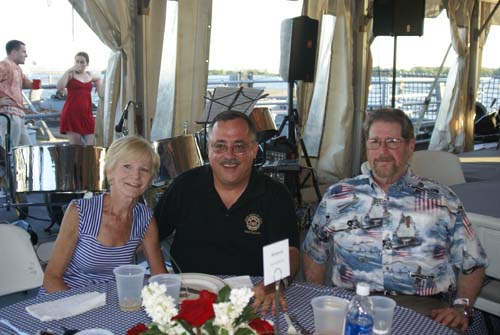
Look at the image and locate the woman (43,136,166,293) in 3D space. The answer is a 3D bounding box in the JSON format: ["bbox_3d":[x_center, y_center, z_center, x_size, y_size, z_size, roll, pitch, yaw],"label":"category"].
[{"bbox_3d":[-0.491,0.493,1.975,0.460,1.190,0.620,-3,10,-19],"label":"woman"}]

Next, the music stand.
[{"bbox_3d":[-0.176,0.013,4.612,0.500,1.290,0.450,-5,10,-26],"label":"music stand"}]

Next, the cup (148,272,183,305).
[{"bbox_3d":[-0.226,0.356,1.570,0.089,0.112,0.089,0,9,0],"label":"cup"}]

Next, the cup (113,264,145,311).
[{"bbox_3d":[-0.335,0.344,1.640,0.089,0.112,0.089,0,9,0],"label":"cup"}]

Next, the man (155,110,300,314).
[{"bbox_3d":[-0.074,0.452,1.948,0.550,1.280,0.660,0,9,-2],"label":"man"}]

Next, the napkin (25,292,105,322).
[{"bbox_3d":[-0.520,0.384,1.669,0.205,0.025,0.115,-8,12,-40],"label":"napkin"}]

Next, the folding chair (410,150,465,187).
[{"bbox_3d":[1.284,0.326,4.055,0.460,0.850,0.500,-2,9,-11],"label":"folding chair"}]

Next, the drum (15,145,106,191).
[{"bbox_3d":[-1.220,0.006,3.750,0.600,0.280,0.600,0,-1,0],"label":"drum"}]

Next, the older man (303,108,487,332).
[{"bbox_3d":[0.489,0.447,1.978,0.630,1.280,0.700,3,10,17],"label":"older man"}]

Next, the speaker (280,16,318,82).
[{"bbox_3d":[0.483,-1.151,5.700,0.400,0.630,0.380,-7,12,-38],"label":"speaker"}]

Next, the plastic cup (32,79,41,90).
[{"bbox_3d":[-2.483,-0.966,6.800,0.095,0.120,0.095,0,9,0],"label":"plastic cup"}]

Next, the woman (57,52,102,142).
[{"bbox_3d":[-2.072,-0.571,7.101,0.540,1.640,0.360,1,9,6],"label":"woman"}]

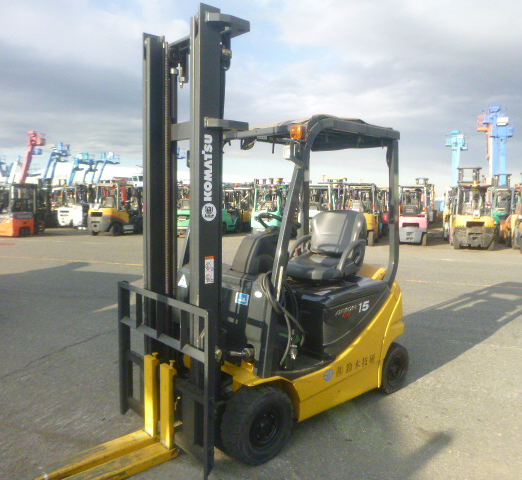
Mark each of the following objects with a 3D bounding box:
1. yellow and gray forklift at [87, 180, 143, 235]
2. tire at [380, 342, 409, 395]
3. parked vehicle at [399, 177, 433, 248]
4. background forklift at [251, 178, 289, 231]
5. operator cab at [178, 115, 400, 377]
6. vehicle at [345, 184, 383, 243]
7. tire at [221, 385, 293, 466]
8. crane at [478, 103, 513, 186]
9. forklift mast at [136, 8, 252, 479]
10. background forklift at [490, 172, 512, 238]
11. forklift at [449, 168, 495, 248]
[{"bbox_3d":[-5.655,-1.263,18.834,1.120,2.120,2.950,3,6,21],"label":"yellow and gray forklift"},{"bbox_3d":[1.028,1.042,3.764,0.408,0.408,0.145,-4,7,-42],"label":"tire"},{"bbox_3d":[5.558,-0.977,16.743,1.120,2.200,2.750,3,5,21],"label":"parked vehicle"},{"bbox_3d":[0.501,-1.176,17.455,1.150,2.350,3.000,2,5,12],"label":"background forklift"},{"bbox_3d":[0.208,-0.043,3.522,1.500,1.650,1.000,-4,7,-42],"label":"operator cab"},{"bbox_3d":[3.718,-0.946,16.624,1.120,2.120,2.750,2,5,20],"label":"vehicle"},{"bbox_3d":[-0.025,1.098,2.780,0.444,0.444,0.165,-4,7,-42],"label":"tire"},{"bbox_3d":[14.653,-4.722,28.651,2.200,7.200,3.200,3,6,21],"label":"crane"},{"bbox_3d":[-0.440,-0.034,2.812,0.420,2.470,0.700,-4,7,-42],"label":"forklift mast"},{"bbox_3d":[10.272,-1.425,19.904,1.120,2.650,2.750,3,5,23],"label":"background forklift"},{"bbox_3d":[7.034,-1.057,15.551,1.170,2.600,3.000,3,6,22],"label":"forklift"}]

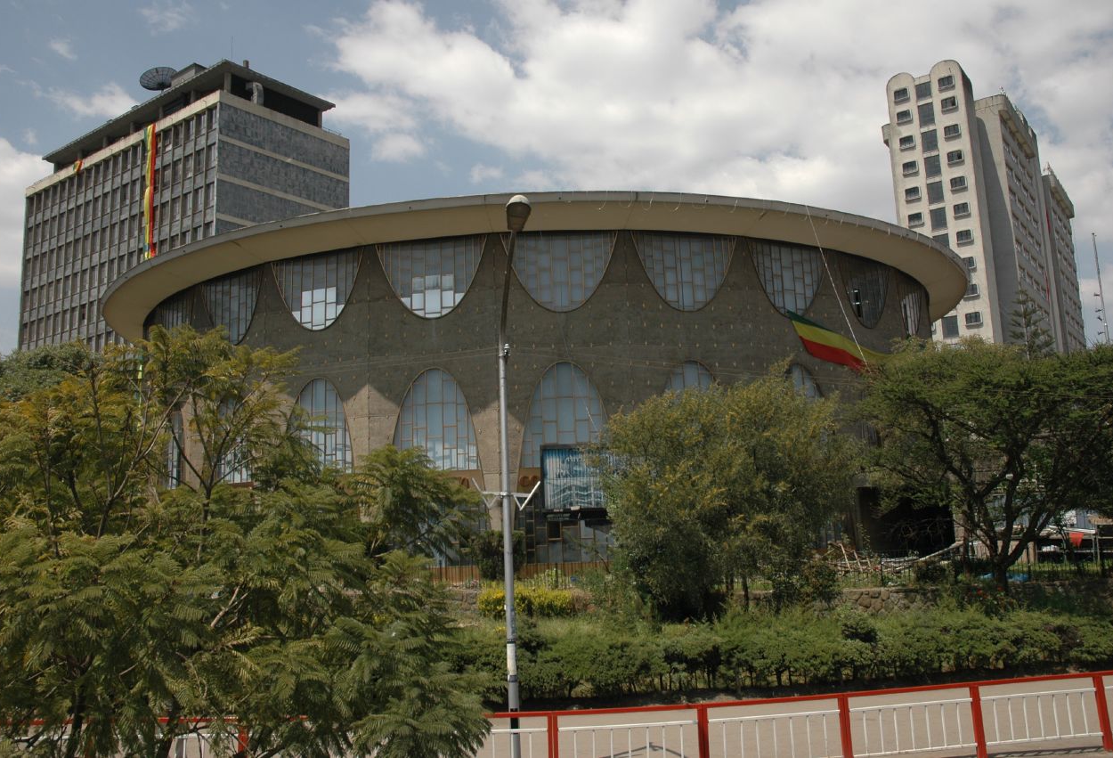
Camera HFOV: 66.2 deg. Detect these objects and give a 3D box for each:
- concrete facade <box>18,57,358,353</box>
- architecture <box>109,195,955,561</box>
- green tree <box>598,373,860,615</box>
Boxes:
[{"bbox_3d":[-37.258,-4.782,83.858,33.700,42.280,13.220,-8,-10,35],"label":"concrete facade"},{"bbox_3d":[-0.774,3.796,54.287,50.000,13.660,50.000,-2,-9,0],"label":"architecture"},{"bbox_3d":[4.911,3.262,24.258,7.370,7.050,6.800,-2,-9,0],"label":"green tree"}]

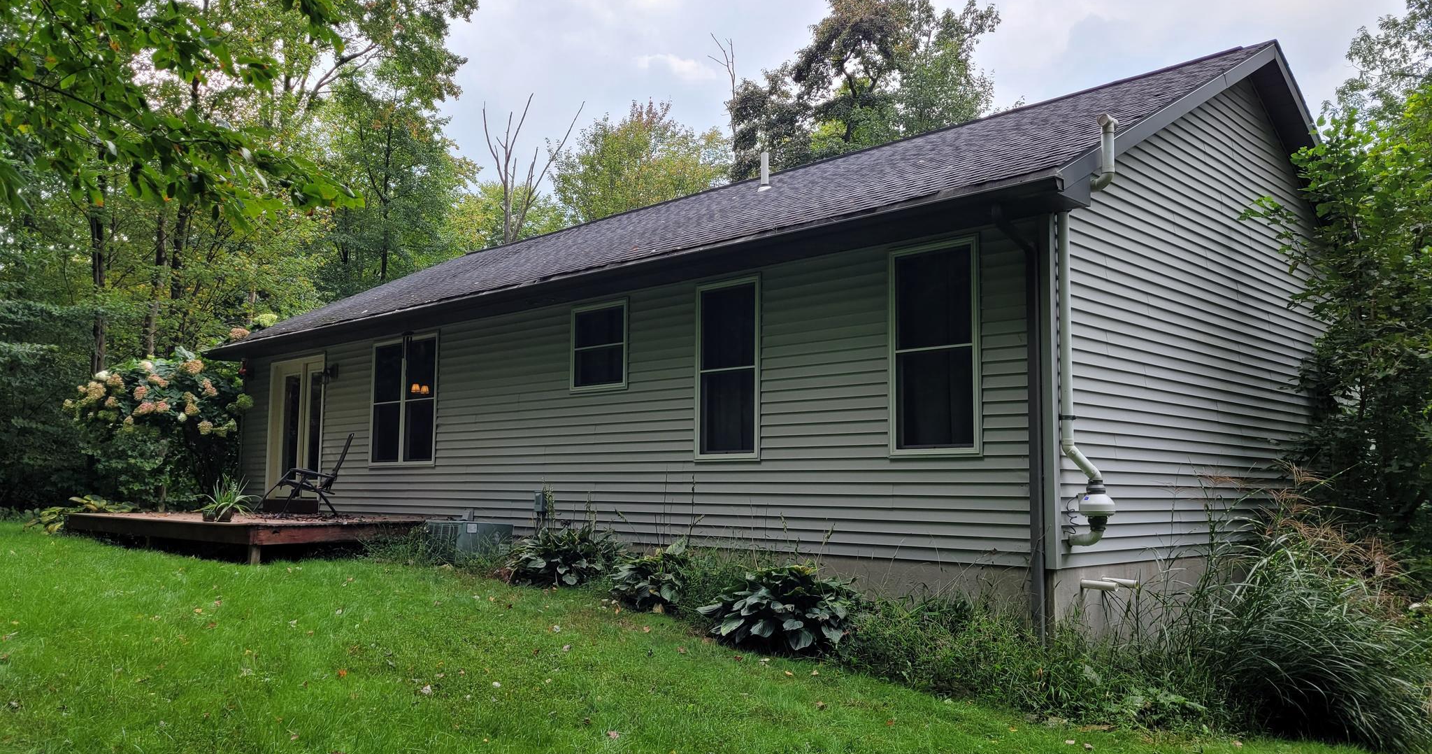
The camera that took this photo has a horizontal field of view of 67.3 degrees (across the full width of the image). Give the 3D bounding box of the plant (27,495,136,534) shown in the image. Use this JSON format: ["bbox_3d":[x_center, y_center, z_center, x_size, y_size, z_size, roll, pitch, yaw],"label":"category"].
[{"bbox_3d":[-9.326,2.013,15.800,1.400,0.520,1.300,-5,-8,45],"label":"plant"}]

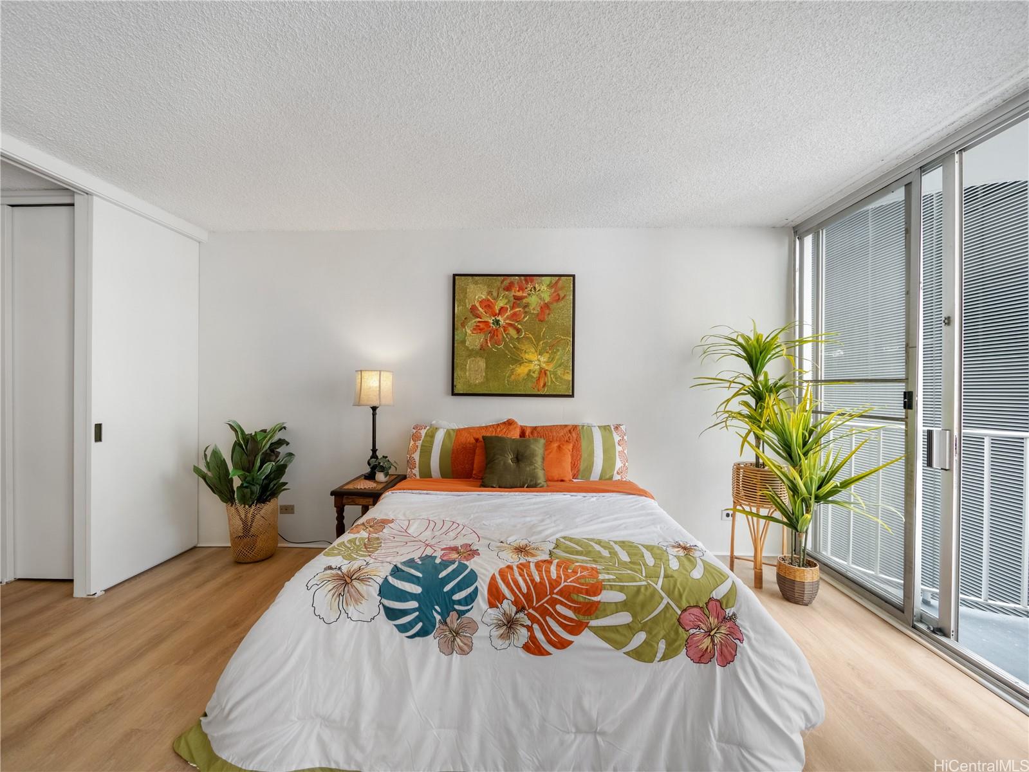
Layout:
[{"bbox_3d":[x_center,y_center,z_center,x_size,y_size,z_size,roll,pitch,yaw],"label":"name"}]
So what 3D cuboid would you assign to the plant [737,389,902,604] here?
[{"bbox_3d":[1.707,0.642,2.459,0.800,1.268,0.750,0,0,1],"label":"plant"}]

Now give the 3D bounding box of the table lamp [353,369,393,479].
[{"bbox_3d":[-1.016,0.277,3.007,0.290,0.780,0.290,0,0,1],"label":"table lamp"}]

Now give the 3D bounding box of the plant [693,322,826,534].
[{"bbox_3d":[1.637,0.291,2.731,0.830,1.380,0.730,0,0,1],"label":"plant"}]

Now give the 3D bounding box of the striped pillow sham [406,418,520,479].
[{"bbox_3d":[-0.350,0.437,2.900,0.795,0.460,0.180,0,-28,1],"label":"striped pillow sham"}]

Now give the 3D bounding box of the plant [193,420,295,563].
[{"bbox_3d":[-1.912,0.739,2.970,0.660,1.018,0.540,0,0,1],"label":"plant"}]

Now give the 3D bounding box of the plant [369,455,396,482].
[{"bbox_3d":[-0.932,0.568,2.955,0.190,0.195,0.180,0,0,1],"label":"plant"}]

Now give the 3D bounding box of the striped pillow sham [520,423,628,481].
[{"bbox_3d":[0.412,0.447,2.881,0.750,0.450,0.180,0,-28,1],"label":"striped pillow sham"}]

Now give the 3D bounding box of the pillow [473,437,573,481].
[{"bbox_3d":[0.058,0.495,2.770,0.649,0.330,0.150,0,-30,1],"label":"pillow"}]

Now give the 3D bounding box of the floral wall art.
[{"bbox_3d":[-0.007,-0.379,3.127,0.925,0.925,0.040,0,0,1],"label":"floral wall art"}]

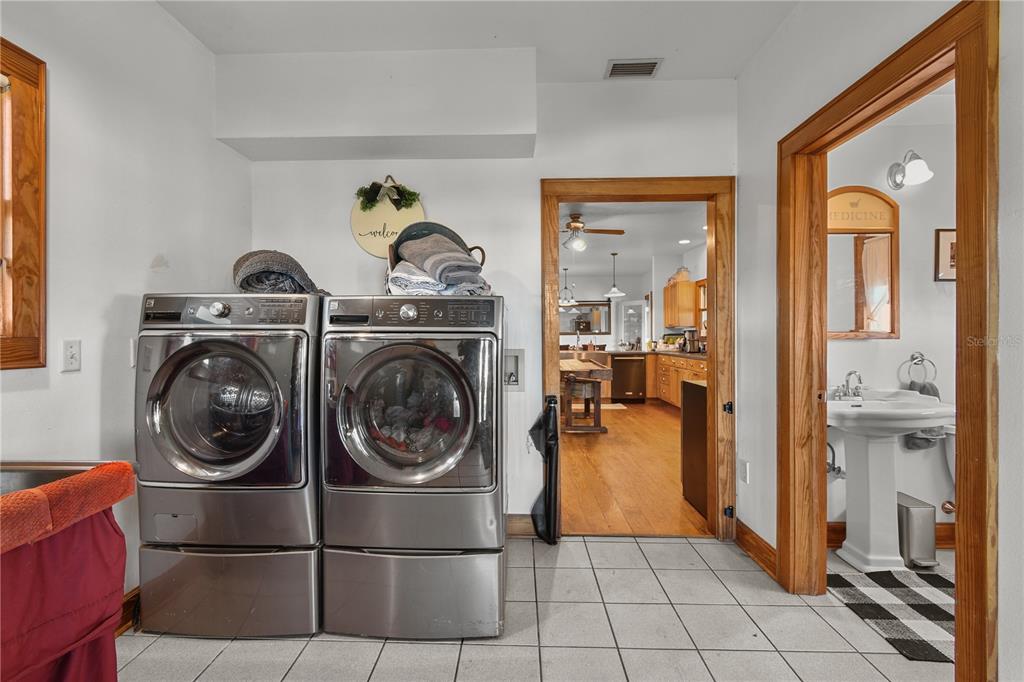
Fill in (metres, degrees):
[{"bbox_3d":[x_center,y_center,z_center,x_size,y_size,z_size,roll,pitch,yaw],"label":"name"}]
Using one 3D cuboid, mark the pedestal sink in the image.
[{"bbox_3d":[1.975,0.736,2.180,0.680,0.930,0.540,0,0,1],"label":"pedestal sink"}]

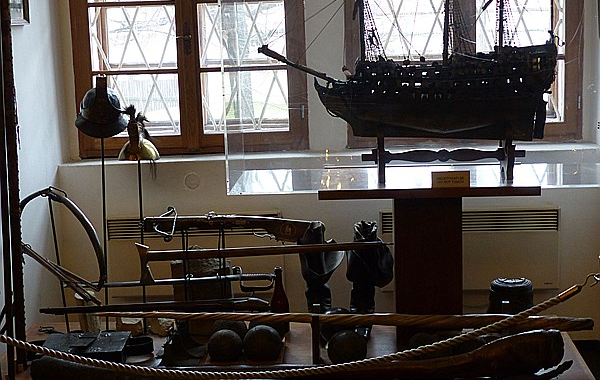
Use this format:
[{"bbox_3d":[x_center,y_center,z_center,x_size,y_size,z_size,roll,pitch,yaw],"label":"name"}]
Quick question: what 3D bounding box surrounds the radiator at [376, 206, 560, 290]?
[{"bbox_3d":[0.854,0.297,4.907,0.890,0.410,0.100,-1,8,3],"label":"radiator"}]

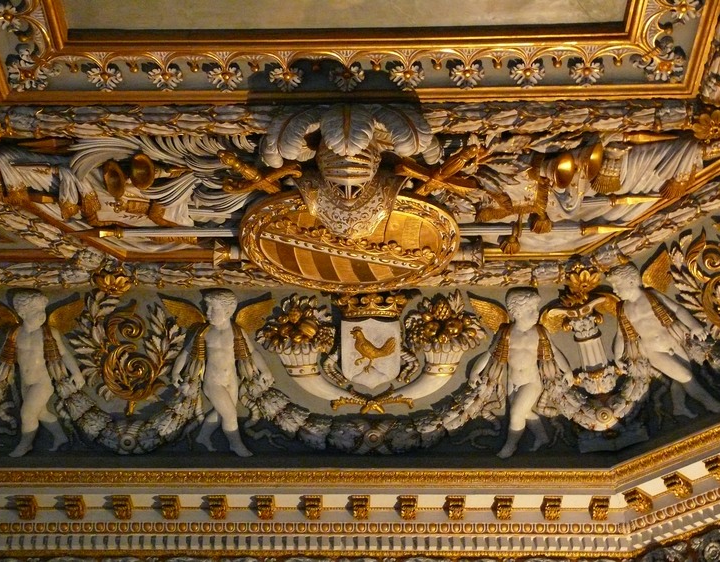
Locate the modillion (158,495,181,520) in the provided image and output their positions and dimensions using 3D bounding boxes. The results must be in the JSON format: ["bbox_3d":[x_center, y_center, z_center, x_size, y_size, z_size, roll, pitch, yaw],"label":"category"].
[{"bbox_3d":[-1.058,1.262,7.113,0.093,0.084,0.140,0,-38,3],"label":"modillion"}]

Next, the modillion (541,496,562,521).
[{"bbox_3d":[1.060,1.248,7.018,0.093,0.084,0.140,0,-38,3],"label":"modillion"}]

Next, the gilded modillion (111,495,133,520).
[{"bbox_3d":[-1.321,1.263,7.124,0.093,0.084,0.140,0,-38,3],"label":"gilded modillion"}]

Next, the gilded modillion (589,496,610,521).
[{"bbox_3d":[1.410,1.325,7.459,0.101,0.080,0.158,0,-36,2],"label":"gilded modillion"}]

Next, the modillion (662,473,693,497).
[{"bbox_3d":[1.801,1.159,7.221,0.158,0.080,0.101,30,-45,-33],"label":"modillion"}]

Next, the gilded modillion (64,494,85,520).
[{"bbox_3d":[-1.589,1.265,7.136,0.093,0.084,0.140,0,-38,3],"label":"gilded modillion"}]

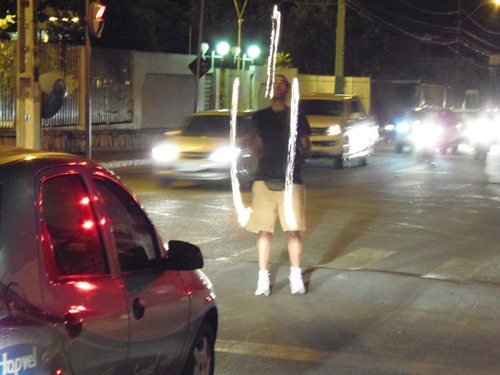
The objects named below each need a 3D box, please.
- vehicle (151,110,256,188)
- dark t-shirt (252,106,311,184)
[{"bbox_3d":[-0.410,-0.760,28.200,1.700,1.450,4.150,1,3,16],"label":"vehicle"},{"bbox_3d":[0.264,-0.347,11.800,0.480,0.645,0.280,0,3,6],"label":"dark t-shirt"}]

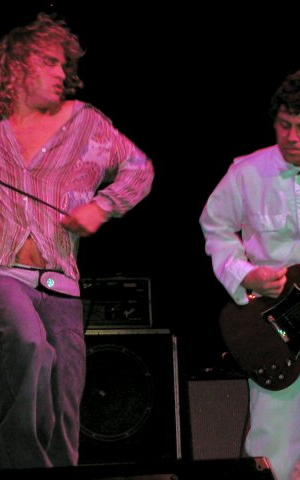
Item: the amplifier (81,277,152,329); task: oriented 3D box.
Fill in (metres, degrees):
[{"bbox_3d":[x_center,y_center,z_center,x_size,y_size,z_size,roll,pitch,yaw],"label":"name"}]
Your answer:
[{"bbox_3d":[-0.303,0.324,8.287,0.560,0.250,0.300,1,-8,-21],"label":"amplifier"}]

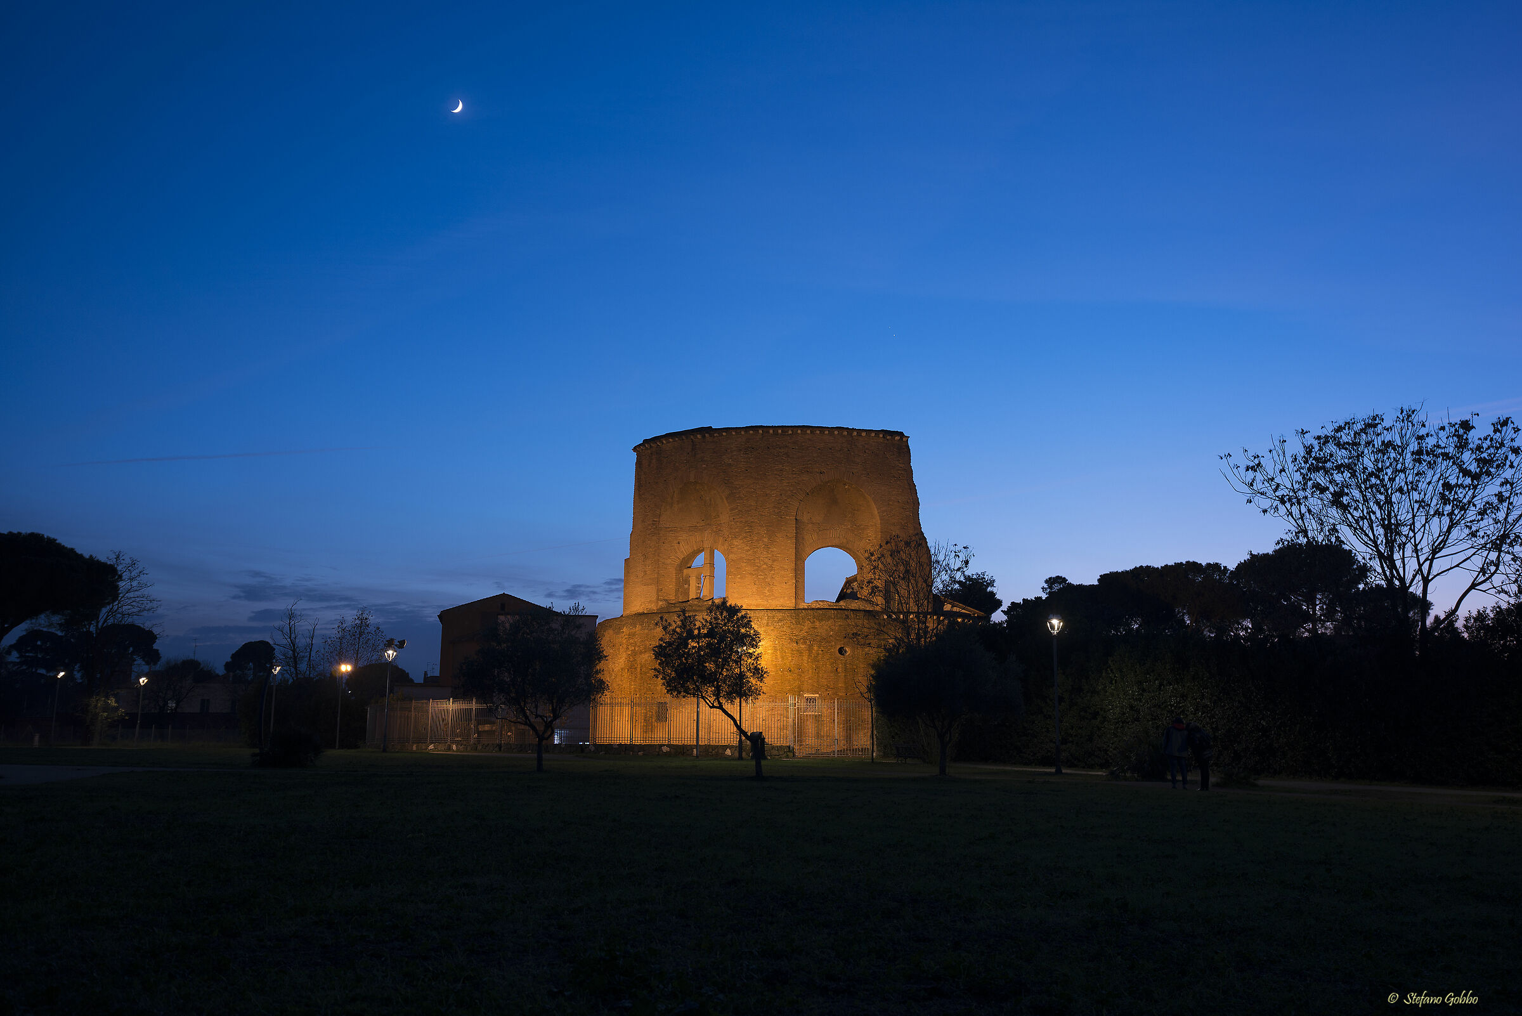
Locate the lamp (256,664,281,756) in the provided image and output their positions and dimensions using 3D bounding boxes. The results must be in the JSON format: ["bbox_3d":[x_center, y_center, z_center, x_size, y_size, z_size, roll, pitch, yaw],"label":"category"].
[{"bbox_3d":[-27.999,11.412,85.000,0.600,4.909,0.600,0,-9,0],"label":"lamp"}]

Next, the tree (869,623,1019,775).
[{"bbox_3d":[5.680,5.900,45.322,4.624,4.587,4.500,0,-8,0],"label":"tree"}]

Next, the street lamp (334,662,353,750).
[{"bbox_3d":[-24.318,11.537,86.236,0.700,5.083,0.500,0,-8,0],"label":"street lamp"}]

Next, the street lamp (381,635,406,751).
[{"bbox_3d":[-17.982,9.167,72.433,1.000,5.544,0.600,0,-8,0],"label":"street lamp"}]

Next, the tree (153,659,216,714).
[{"bbox_3d":[-46.026,15.275,118.000,4.900,6.537,4.700,0,-9,0],"label":"tree"}]

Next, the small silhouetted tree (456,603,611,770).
[{"bbox_3d":[-7.540,5.930,48.500,5.000,5.360,4.800,0,-9,0],"label":"small silhouetted tree"}]

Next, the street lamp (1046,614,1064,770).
[{"bbox_3d":[9.333,5.921,46.935,0.520,4.978,0.520,0,-8,0],"label":"street lamp"}]

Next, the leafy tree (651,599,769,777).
[{"bbox_3d":[-1.509,5.318,43.688,3.475,5.229,3.200,0,-8,0],"label":"leafy tree"}]

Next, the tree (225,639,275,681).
[{"bbox_3d":[-61.880,21.673,178.734,6.190,11.290,6.190,0,-8,0],"label":"tree"}]

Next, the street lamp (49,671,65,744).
[{"bbox_3d":[-44.670,12.756,94.000,0.650,4.716,0.650,0,-9,0],"label":"street lamp"}]

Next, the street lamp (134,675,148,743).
[{"bbox_3d":[-44.379,14.440,106.024,0.520,4.896,0.520,0,-8,0],"label":"street lamp"}]

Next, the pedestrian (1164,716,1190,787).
[{"bbox_3d":[10.178,6.013,36.300,0.600,1.741,0.380,-2,-9,11],"label":"pedestrian"}]

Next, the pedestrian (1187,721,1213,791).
[{"bbox_3d":[10.643,6.026,35.900,0.580,1.679,0.550,-7,-12,40],"label":"pedestrian"}]

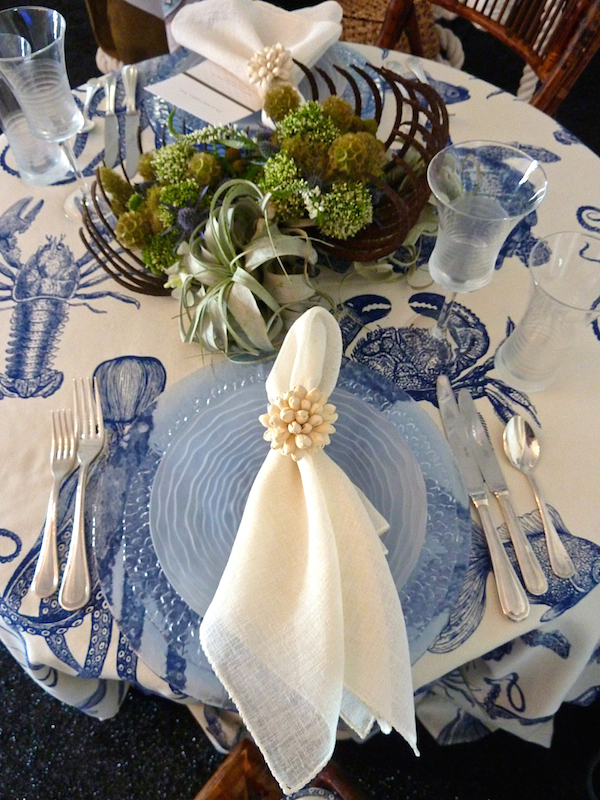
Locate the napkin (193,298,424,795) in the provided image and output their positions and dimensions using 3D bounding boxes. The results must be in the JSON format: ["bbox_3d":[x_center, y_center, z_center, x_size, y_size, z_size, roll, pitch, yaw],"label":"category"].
[{"bbox_3d":[0.004,0.104,0.507,0.178,0.110,0.405,0,61,0],"label":"napkin"}]

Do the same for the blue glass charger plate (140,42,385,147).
[{"bbox_3d":[-0.046,-0.413,0.791,0.329,0.019,0.329,0,61,0],"label":"blue glass charger plate"}]

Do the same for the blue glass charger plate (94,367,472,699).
[{"bbox_3d":[-0.014,0.097,0.512,0.329,0.019,0.329,0,61,0],"label":"blue glass charger plate"}]

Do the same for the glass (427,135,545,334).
[{"bbox_3d":[0.144,-0.115,0.521,0.087,0.204,0.087,0,61,0],"label":"glass"}]

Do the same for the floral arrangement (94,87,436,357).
[{"bbox_3d":[-0.026,-0.225,0.614,0.415,0.150,0.305,-13,62,-7],"label":"floral arrangement"}]

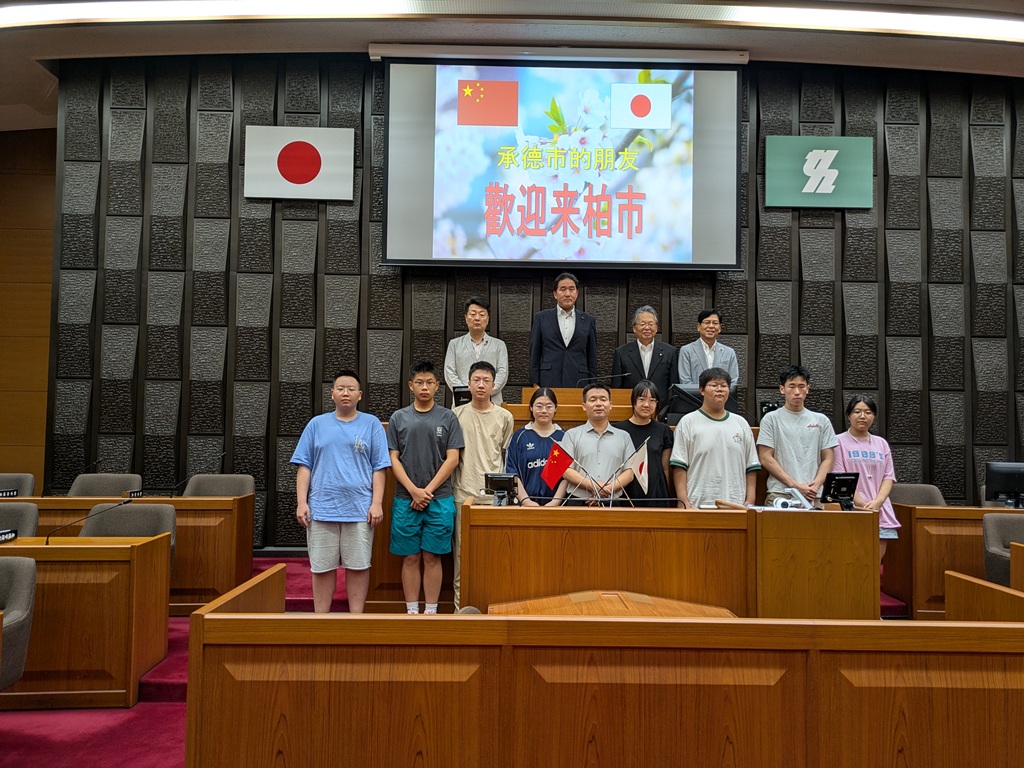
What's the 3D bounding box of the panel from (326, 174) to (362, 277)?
[{"bbox_3d":[-1.521,-1.483,6.690,0.326,0.965,0.059,1,-2,-1],"label":"panel"}]

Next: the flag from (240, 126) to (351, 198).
[{"bbox_3d":[-1.900,-1.975,6.633,0.963,0.644,0.034,1,-2,-1],"label":"flag"}]

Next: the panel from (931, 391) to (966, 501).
[{"bbox_3d":[3.947,0.549,6.685,0.326,0.965,0.059,1,-2,0],"label":"panel"}]

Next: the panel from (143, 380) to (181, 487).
[{"bbox_3d":[-3.219,0.470,6.787,0.336,0.993,0.060,1,-2,-1],"label":"panel"}]

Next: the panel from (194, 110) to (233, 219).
[{"bbox_3d":[-2.692,-1.989,6.680,0.326,0.965,0.059,1,-2,-1],"label":"panel"}]

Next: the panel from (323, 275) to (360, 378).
[{"bbox_3d":[-1.585,-0.517,6.850,0.336,0.993,0.060,1,-2,-1],"label":"panel"}]

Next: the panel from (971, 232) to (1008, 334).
[{"bbox_3d":[4.359,-0.915,6.740,0.326,0.965,0.059,1,-2,0],"label":"panel"}]

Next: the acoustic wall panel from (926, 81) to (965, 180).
[{"bbox_3d":[3.985,-2.389,6.794,0.326,0.965,0.059,1,-2,0],"label":"acoustic wall panel"}]

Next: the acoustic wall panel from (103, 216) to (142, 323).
[{"bbox_3d":[-3.489,-1.020,6.623,0.326,0.965,0.059,1,-2,-2],"label":"acoustic wall panel"}]

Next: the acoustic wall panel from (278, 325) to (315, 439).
[{"bbox_3d":[-1.997,-0.018,6.825,0.336,0.993,0.060,1,-2,-1],"label":"acoustic wall panel"}]

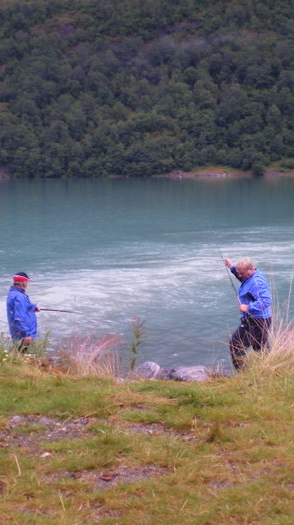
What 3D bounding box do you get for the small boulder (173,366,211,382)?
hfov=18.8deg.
[{"bbox_3d":[0.588,1.460,11.500,0.490,0.250,0.360,0,6,0],"label":"small boulder"}]

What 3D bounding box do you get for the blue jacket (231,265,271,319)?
[{"bbox_3d":[1.338,0.388,11.500,0.460,0.670,0.560,-2,6,-20],"label":"blue jacket"}]

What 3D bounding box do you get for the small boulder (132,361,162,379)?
[{"bbox_3d":[0.007,1.414,11.700,0.370,0.250,0.320,0,6,0],"label":"small boulder"}]

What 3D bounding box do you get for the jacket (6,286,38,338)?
[{"bbox_3d":[-1.791,0.699,12.700,0.420,0.770,0.500,-2,6,-20],"label":"jacket"}]

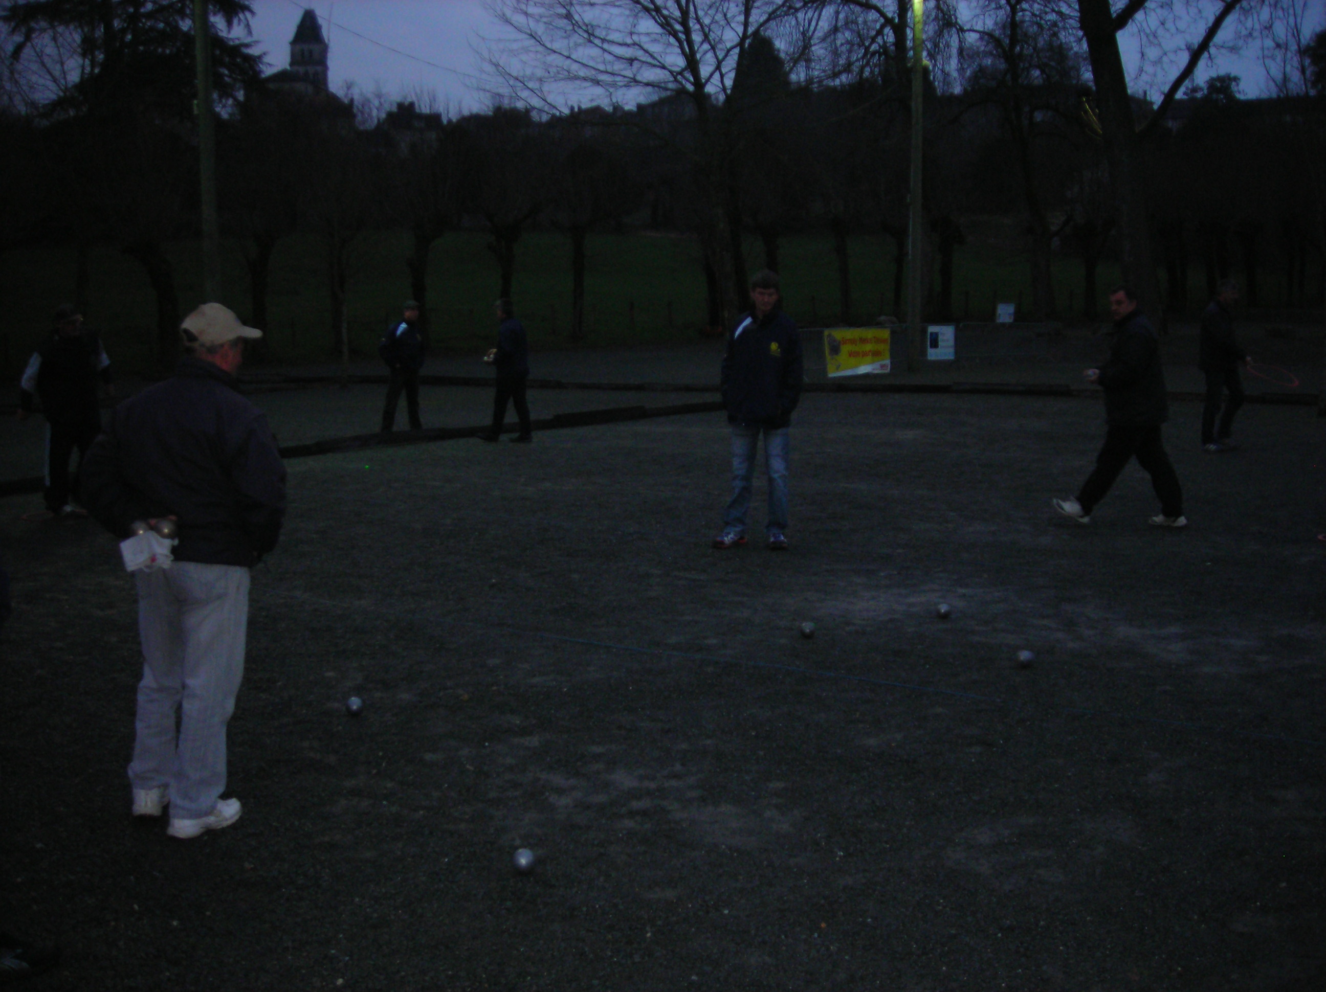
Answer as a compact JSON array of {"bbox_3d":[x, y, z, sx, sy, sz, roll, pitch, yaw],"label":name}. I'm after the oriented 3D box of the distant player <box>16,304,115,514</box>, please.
[{"bbox_3d":[-5.006,-0.724,12.179,0.720,1.736,0.450,-5,9,-28],"label":"distant player"}]

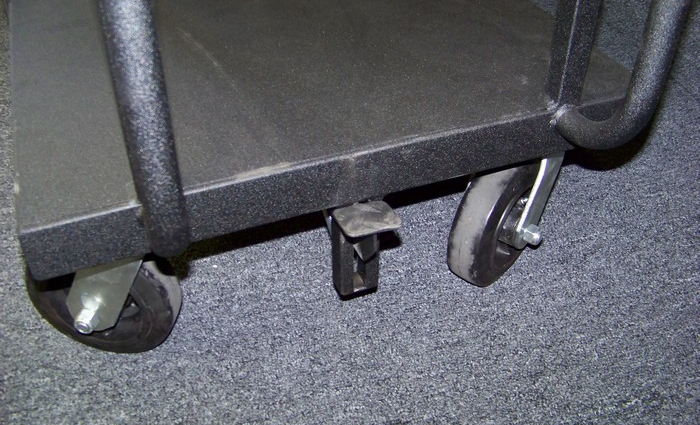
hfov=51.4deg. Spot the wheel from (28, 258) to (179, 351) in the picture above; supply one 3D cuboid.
[{"bbox_3d":[-0.233,0.068,0.694,0.167,0.180,0.090,5,39,9],"label":"wheel"}]

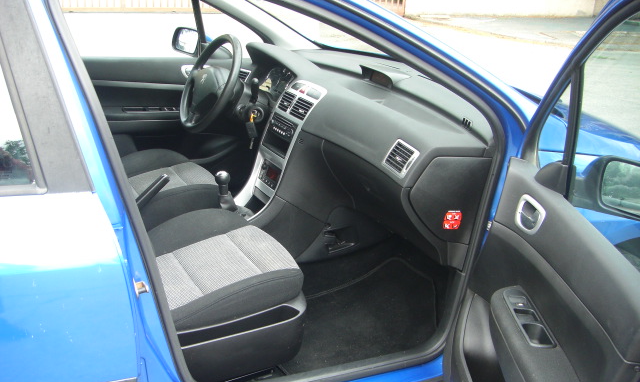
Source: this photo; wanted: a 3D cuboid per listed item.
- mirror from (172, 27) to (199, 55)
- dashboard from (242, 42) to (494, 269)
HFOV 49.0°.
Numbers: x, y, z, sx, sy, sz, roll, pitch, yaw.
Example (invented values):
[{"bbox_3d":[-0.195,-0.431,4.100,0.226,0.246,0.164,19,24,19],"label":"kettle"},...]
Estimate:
[{"bbox_3d":[-0.539,-0.637,3.005,0.115,0.140,0.205,-11,25,-41],"label":"mirror"},{"bbox_3d":[0.125,-0.184,2.479,0.700,0.540,1.420,-5,22,-30],"label":"dashboard"}]

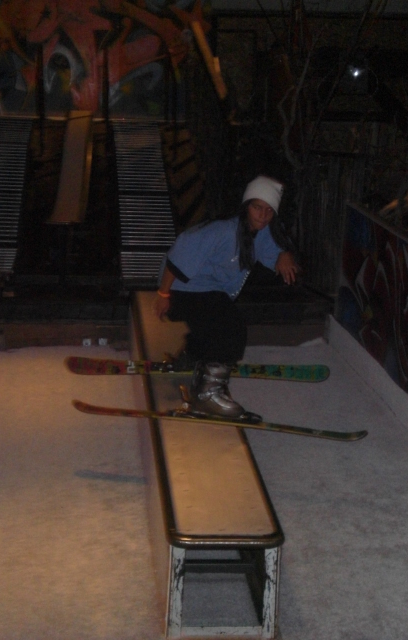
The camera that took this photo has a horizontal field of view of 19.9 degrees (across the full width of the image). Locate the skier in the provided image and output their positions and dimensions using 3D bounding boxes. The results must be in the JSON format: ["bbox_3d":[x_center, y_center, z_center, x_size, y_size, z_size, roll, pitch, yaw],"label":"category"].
[{"bbox_3d":[0.130,-0.165,6.150,0.780,1.180,0.800,13,17,38],"label":"skier"}]

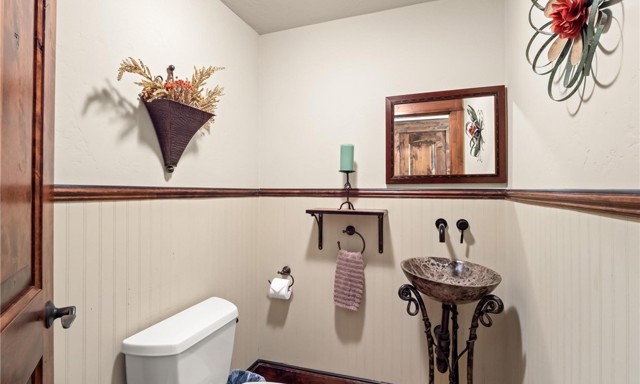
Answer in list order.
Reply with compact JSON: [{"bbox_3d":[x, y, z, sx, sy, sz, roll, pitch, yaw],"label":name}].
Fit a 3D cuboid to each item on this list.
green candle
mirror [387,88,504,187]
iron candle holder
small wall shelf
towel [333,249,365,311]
[{"bbox_3d":[0.163,-0.202,1.750,0.079,0.152,0.079,0,0,19],"label":"green candle"},{"bbox_3d":[0.681,-0.297,1.639,0.608,0.505,0.030,0,0,19],"label":"mirror"},{"bbox_3d":[0.163,-0.007,1.750,0.100,0.235,0.100,0,0,19],"label":"iron candle holder"},{"bbox_3d":[0.160,0.241,1.745,0.450,0.262,0.165,0,0,19],"label":"small wall shelf"},{"bbox_3d":[0.172,0.527,1.765,0.188,0.355,0.060,0,0,19],"label":"towel"}]

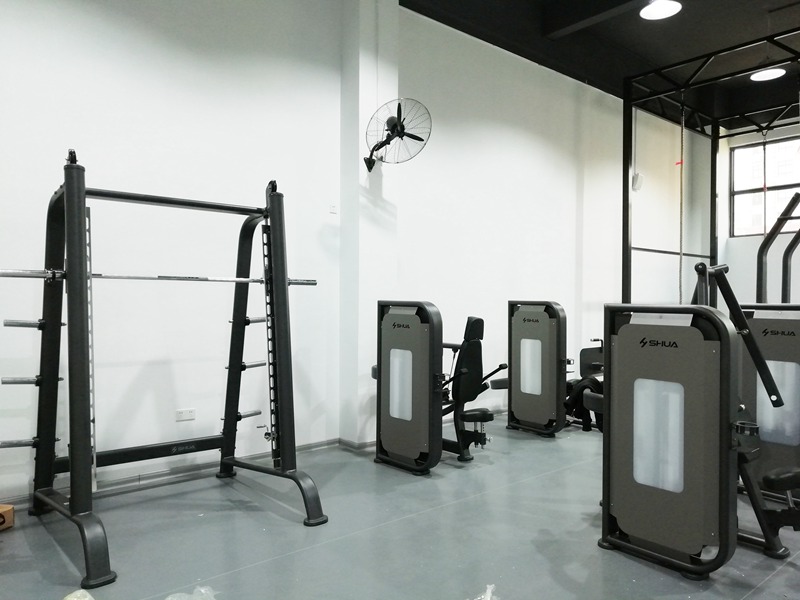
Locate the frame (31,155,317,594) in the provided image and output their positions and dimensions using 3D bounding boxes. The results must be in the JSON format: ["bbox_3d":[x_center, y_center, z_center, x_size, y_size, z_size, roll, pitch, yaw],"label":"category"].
[{"bbox_3d":[-1.573,0.297,4.252,1.568,2.464,1.576,0,0,-40],"label":"frame"}]

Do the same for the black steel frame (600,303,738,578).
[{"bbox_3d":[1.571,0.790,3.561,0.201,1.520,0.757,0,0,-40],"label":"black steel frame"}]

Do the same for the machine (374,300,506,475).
[{"bbox_3d":[0.430,0.777,5.775,1.159,1.526,0.881,0,0,-40],"label":"machine"}]

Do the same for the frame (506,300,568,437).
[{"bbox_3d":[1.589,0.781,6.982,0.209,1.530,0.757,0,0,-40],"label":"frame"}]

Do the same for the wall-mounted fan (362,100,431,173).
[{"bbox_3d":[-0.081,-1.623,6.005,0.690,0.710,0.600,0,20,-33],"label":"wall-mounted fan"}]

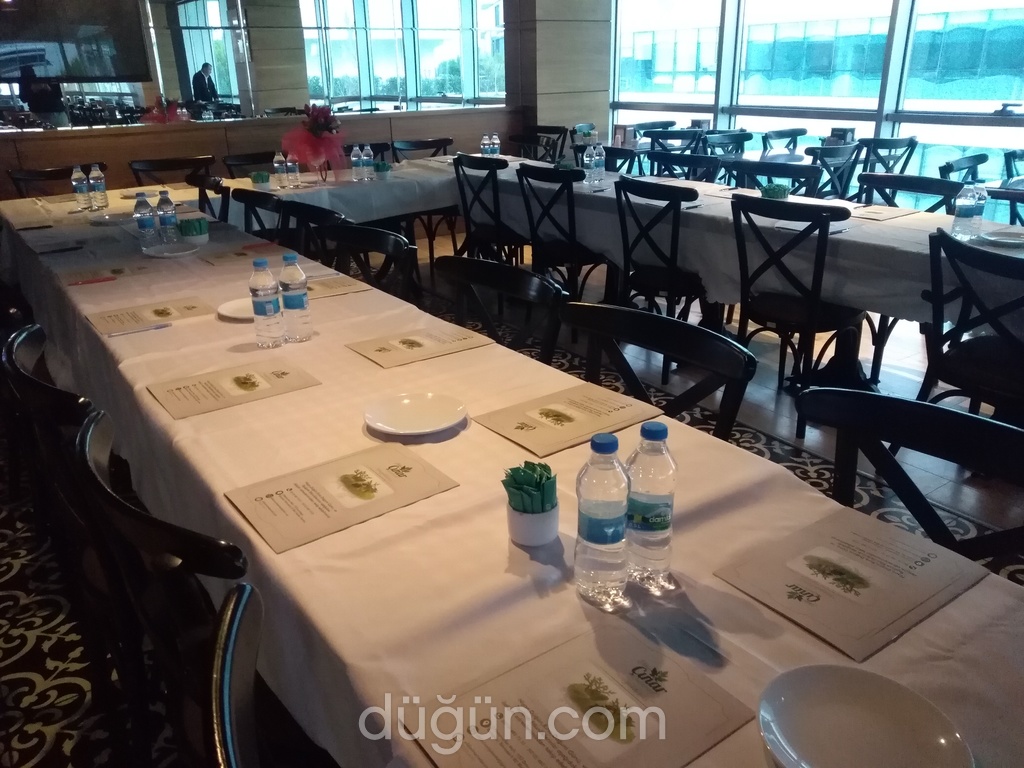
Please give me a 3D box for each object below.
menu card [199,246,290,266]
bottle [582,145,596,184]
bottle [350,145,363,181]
[{"bbox_3d":[-0.968,-0.470,2.812,0.298,0.005,0.205,-16,26,-33],"label":"menu card"},{"bbox_3d":[0.448,-1.292,4.537,0.066,0.213,0.066,-16,26,-33],"label":"bottle"},{"bbox_3d":[-0.963,-1.377,4.771,0.064,0.213,0.064,-16,27,-33],"label":"bottle"}]

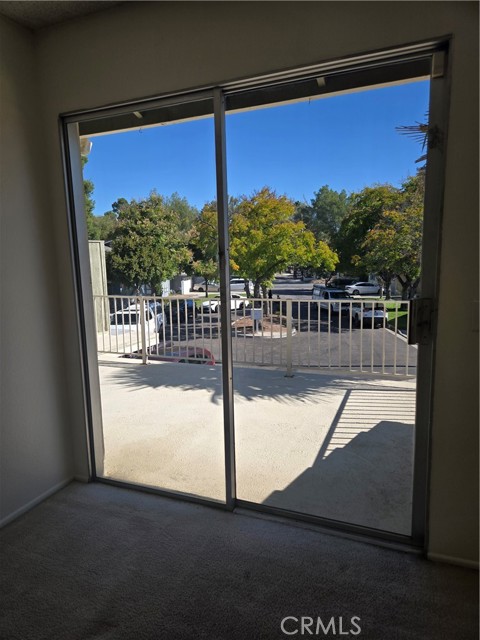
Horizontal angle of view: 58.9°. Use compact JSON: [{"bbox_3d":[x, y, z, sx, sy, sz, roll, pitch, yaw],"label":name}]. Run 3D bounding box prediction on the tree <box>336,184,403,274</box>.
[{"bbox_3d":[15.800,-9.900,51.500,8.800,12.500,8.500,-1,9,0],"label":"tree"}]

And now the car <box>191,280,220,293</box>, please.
[{"bbox_3d":[-3.690,-4.570,56.900,4.750,1.460,1.830,1,9,17],"label":"car"}]

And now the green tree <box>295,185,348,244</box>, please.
[{"bbox_3d":[15.000,-16.050,78.000,10.000,17.400,9.500,-1,9,0],"label":"green tree"}]

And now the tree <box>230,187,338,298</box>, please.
[{"bbox_3d":[3.200,-5.390,33.200,8.600,9.900,8.200,-1,9,0],"label":"tree"}]

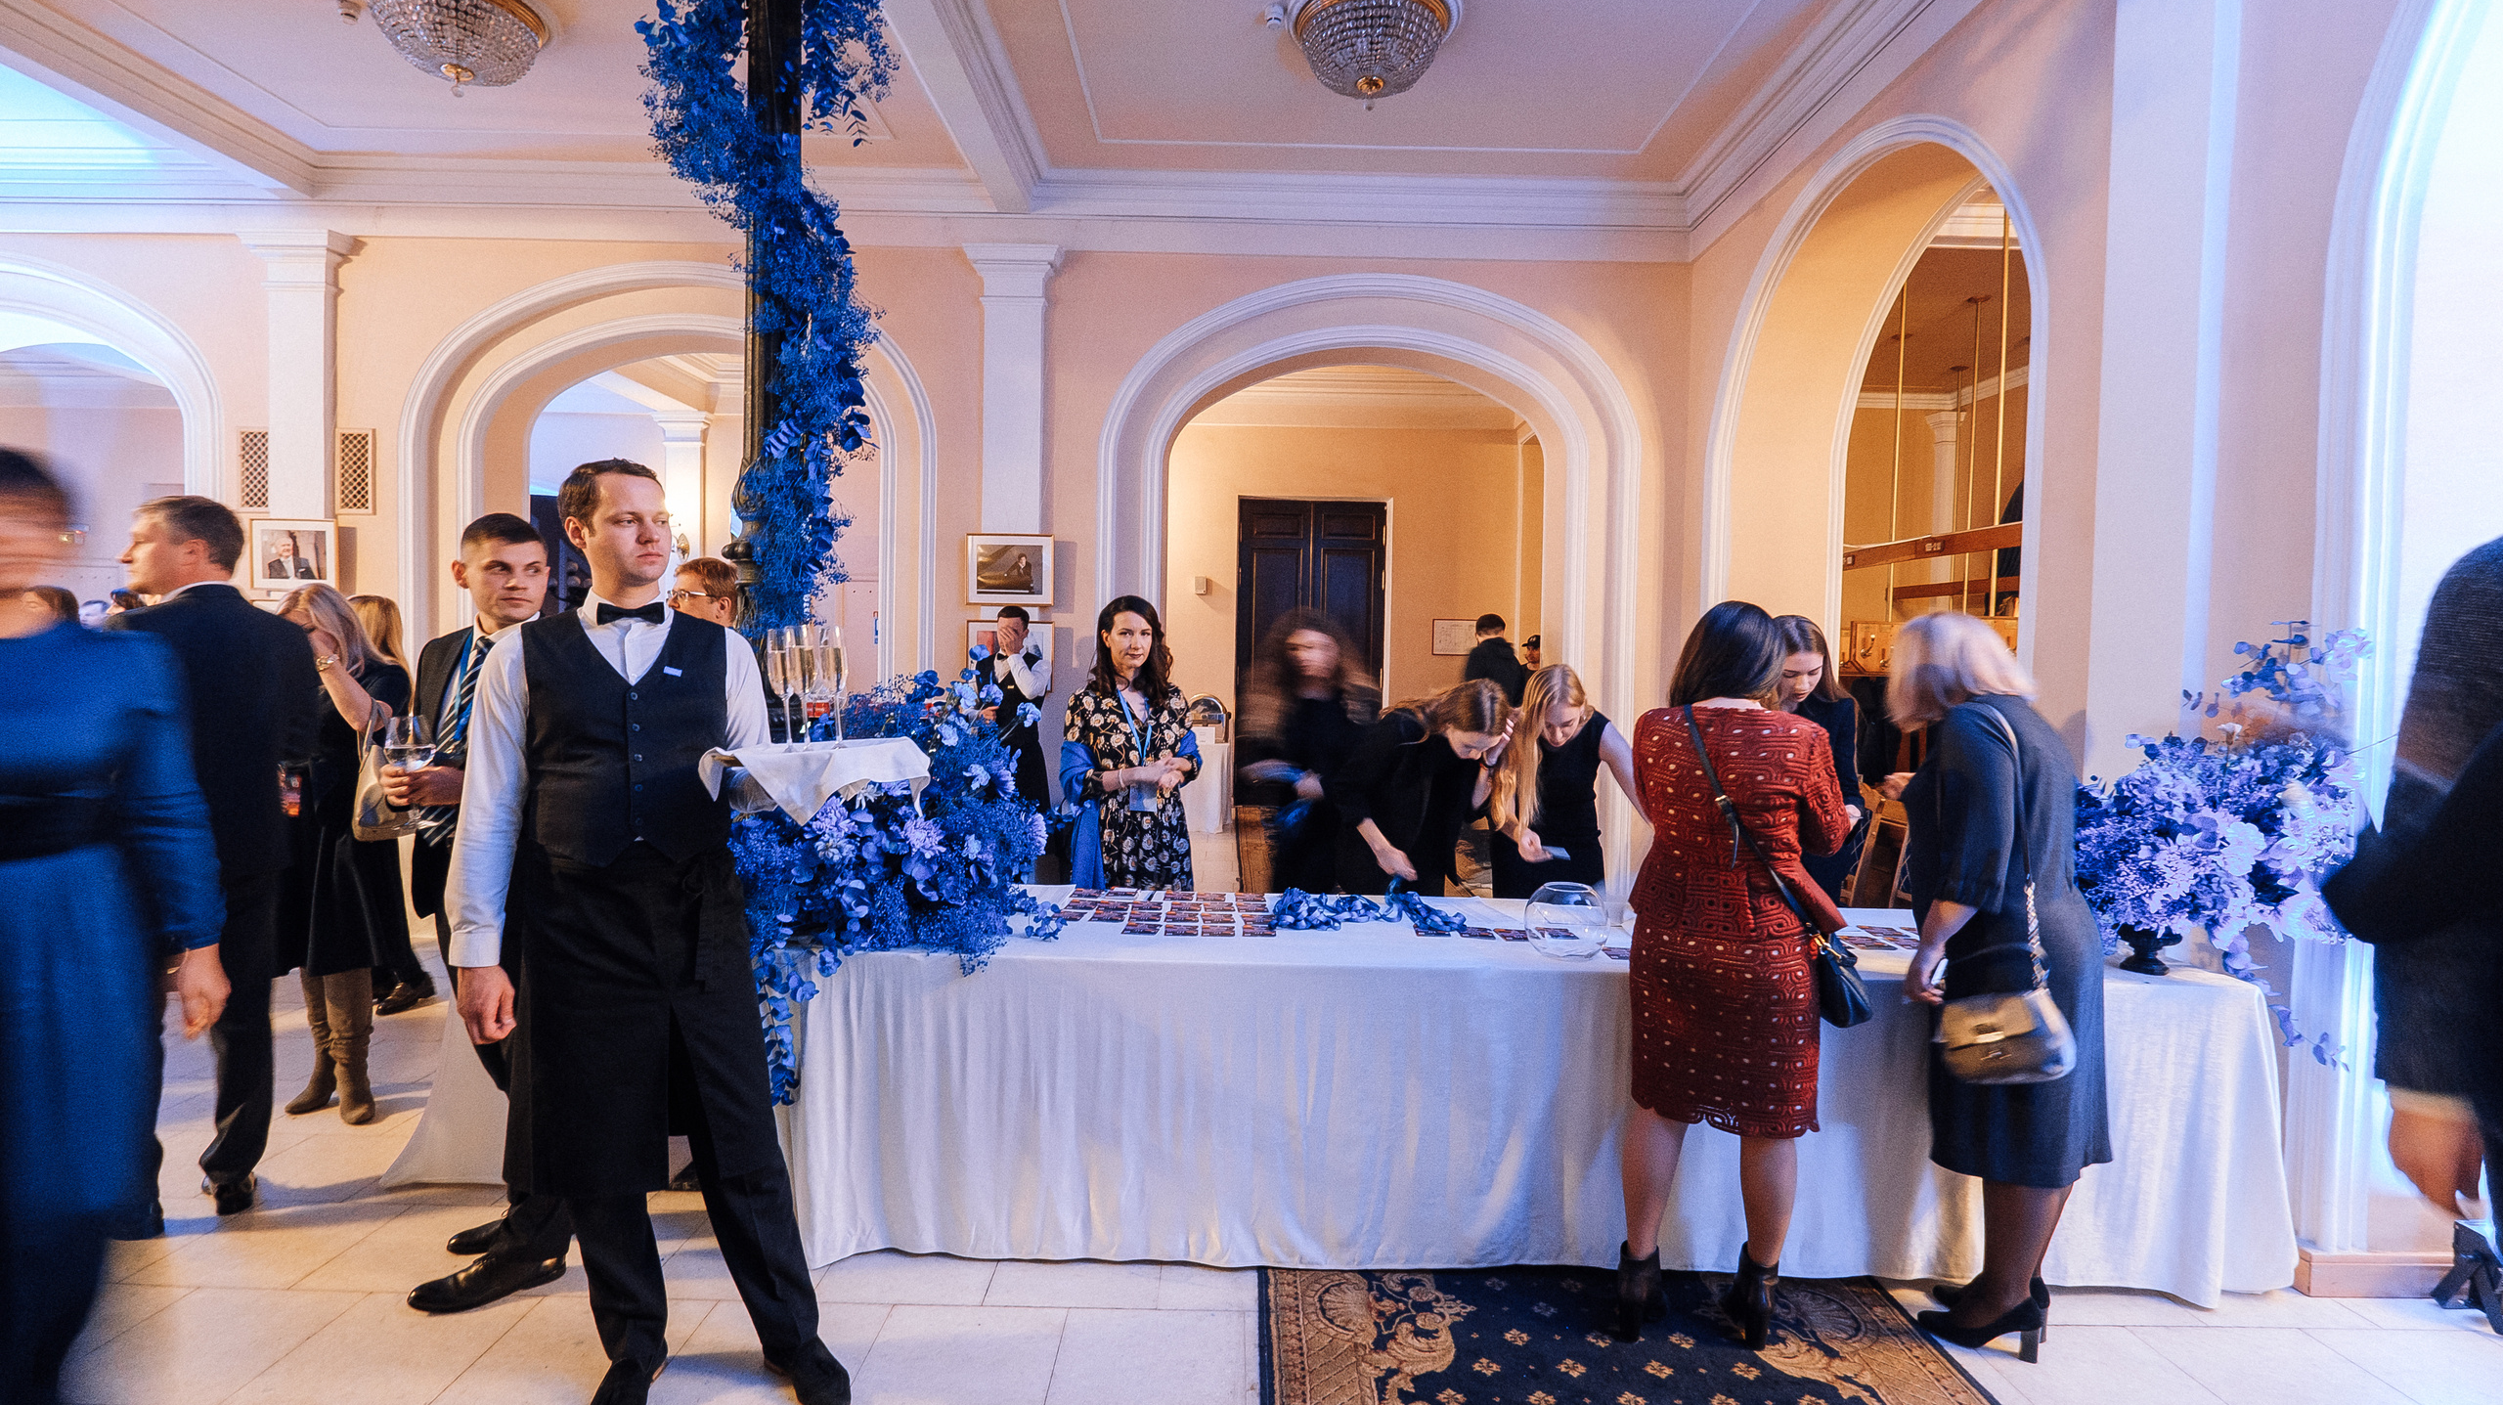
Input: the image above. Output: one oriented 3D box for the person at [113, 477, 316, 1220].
[{"bbox_3d":[-2.719,0.402,2.707,0.430,1.860,0.510,2,2,34],"label":"person"}]

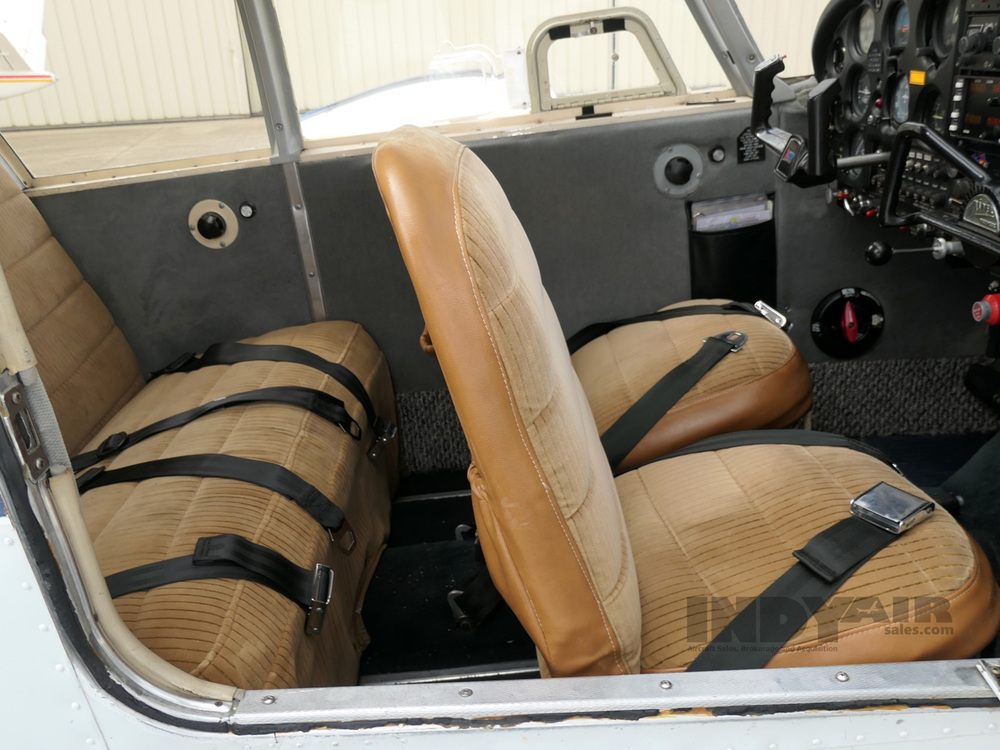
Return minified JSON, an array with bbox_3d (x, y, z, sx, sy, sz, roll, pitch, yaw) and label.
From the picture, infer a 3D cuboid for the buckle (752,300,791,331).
[{"bbox_3d":[0.509,-0.111,1.397,0.063,0.018,0.057,45,20,27],"label":"buckle"}]

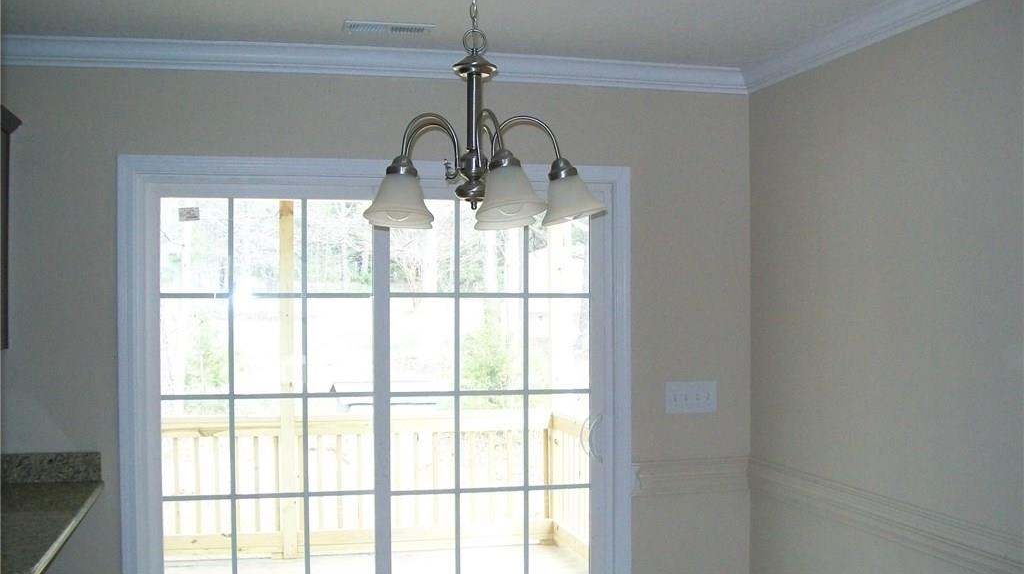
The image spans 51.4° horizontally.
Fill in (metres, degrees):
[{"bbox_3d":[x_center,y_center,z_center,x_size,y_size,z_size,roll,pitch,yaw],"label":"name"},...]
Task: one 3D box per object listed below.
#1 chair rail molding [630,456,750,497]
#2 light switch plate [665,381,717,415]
[{"bbox_3d":[0.688,0.735,4.129,0.480,0.136,0.028,0,-1,-14],"label":"chair rail molding"},{"bbox_3d":[0.697,0.432,4.144,0.212,0.121,0.009,0,-1,-14],"label":"light switch plate"}]

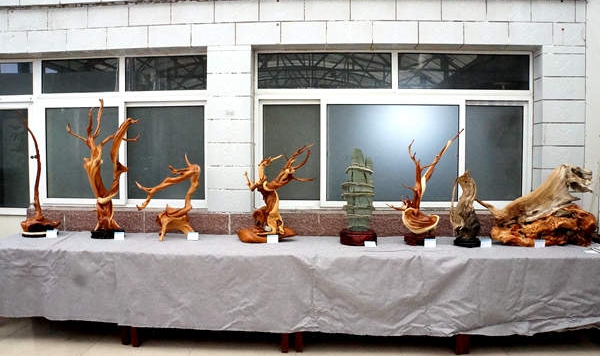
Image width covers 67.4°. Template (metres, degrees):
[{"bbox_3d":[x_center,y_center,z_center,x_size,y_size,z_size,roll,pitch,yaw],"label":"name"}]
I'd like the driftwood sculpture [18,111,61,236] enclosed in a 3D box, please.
[{"bbox_3d":[-2.370,-0.033,4.050,0.360,1.130,0.250,0,3,3],"label":"driftwood sculpture"}]

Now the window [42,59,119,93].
[{"bbox_3d":[-2.151,-0.997,4.409,0.775,0.326,0.050,0,2,3],"label":"window"}]

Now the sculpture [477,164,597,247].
[{"bbox_3d":[1.960,0.222,3.750,0.940,0.650,0.400,0,3,3],"label":"sculpture"}]

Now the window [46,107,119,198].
[{"bbox_3d":[-2.175,-0.252,4.460,0.750,0.930,0.050,0,3,3],"label":"window"}]

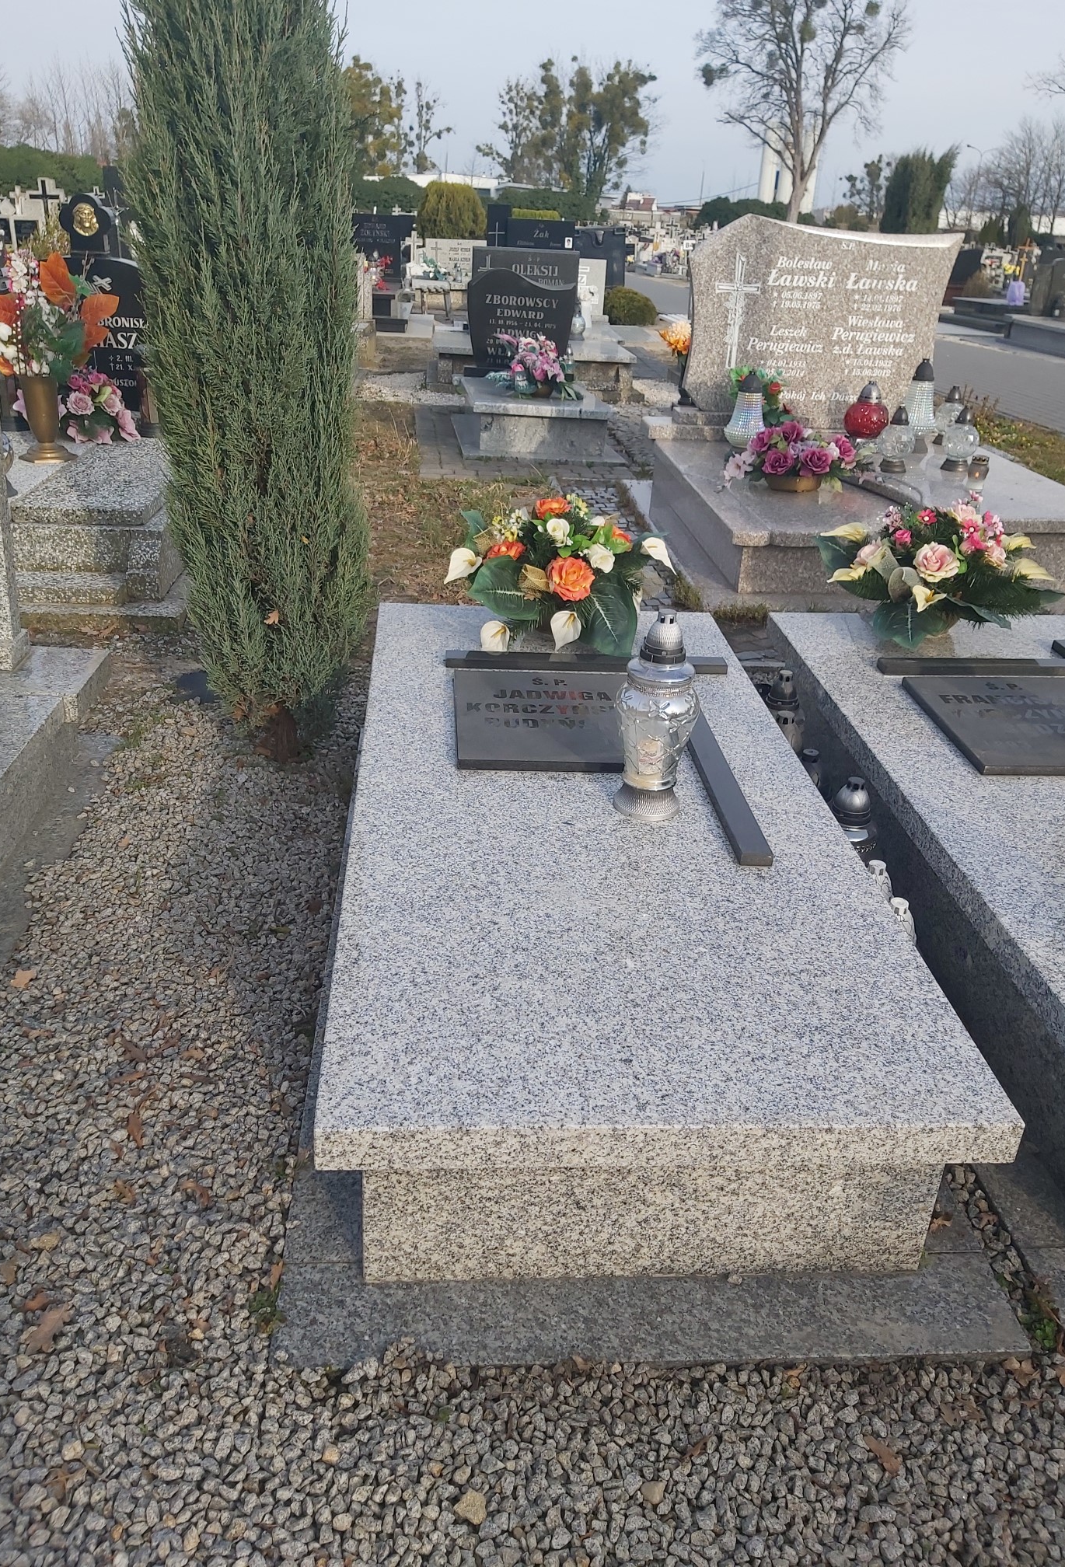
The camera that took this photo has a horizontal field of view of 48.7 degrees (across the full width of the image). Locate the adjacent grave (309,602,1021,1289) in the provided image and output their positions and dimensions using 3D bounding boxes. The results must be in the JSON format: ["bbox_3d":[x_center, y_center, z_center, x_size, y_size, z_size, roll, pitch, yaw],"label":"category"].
[{"bbox_3d":[0.105,0.129,2.435,0.929,0.371,1.978,1,26,-6],"label":"adjacent grave"}]

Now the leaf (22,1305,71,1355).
[{"bbox_3d":[-0.595,0.670,1.447,0.042,0.015,0.074,12,28,17],"label":"leaf"}]

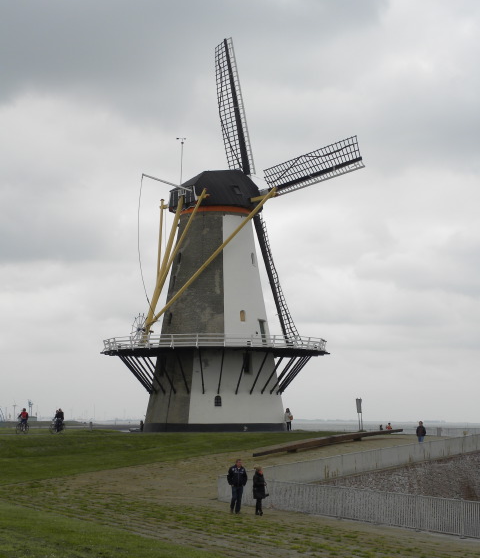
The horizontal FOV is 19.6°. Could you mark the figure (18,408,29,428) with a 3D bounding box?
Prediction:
[{"bbox_3d":[-15.166,9.948,97.000,0.620,1.750,1.650,4,-7,-30],"label":"figure"}]

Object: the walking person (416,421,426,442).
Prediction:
[{"bbox_3d":[11.126,9.594,85.000,0.550,1.740,0.360,-1,-6,11],"label":"walking person"}]

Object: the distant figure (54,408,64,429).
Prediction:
[{"bbox_3d":[-12.676,9.948,97.000,0.650,1.750,1.650,4,-7,-35],"label":"distant figure"}]

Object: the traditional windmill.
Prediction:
[{"bbox_3d":[-1.699,-3.482,99.379,16.000,28.600,23.000,4,-7,-33],"label":"traditional windmill"}]

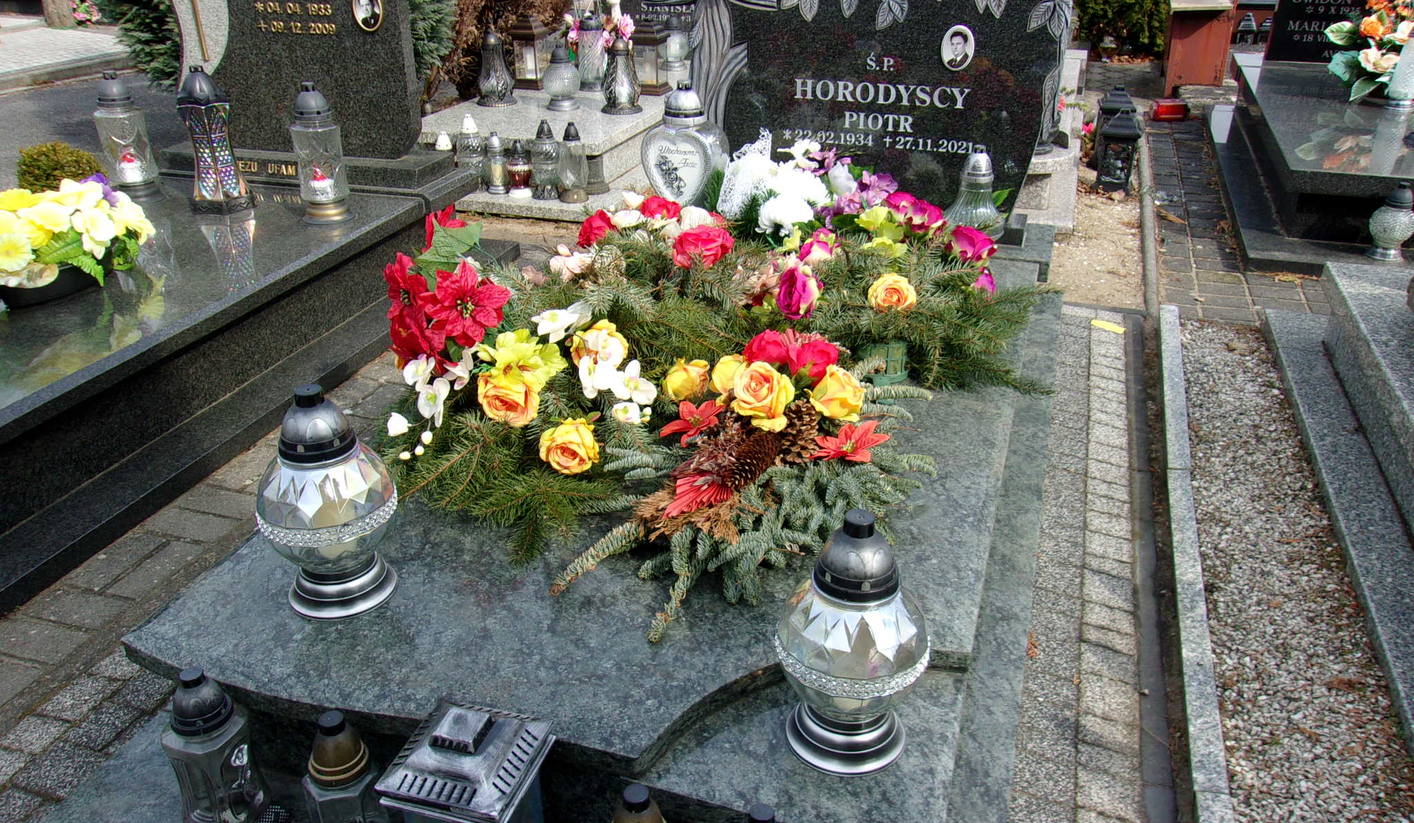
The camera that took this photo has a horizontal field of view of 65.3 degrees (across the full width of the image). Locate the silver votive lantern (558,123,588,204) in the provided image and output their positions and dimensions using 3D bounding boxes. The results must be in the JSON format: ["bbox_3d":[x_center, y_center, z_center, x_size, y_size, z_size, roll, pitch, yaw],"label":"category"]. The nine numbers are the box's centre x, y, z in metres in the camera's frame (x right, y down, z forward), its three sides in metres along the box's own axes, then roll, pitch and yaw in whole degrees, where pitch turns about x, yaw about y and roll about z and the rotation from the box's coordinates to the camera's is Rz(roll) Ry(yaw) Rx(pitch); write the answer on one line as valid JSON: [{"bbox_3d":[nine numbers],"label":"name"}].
[{"bbox_3d":[-0.513,-0.950,4.209,0.116,0.284,0.116,0,27,0],"label":"silver votive lantern"}]

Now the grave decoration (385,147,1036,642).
[{"bbox_3d":[0.068,-0.250,2.322,1.260,0.348,1.872,8,27,16],"label":"grave decoration"}]

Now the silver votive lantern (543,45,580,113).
[{"bbox_3d":[-0.636,-1.466,4.842,0.164,0.262,0.164,0,27,0],"label":"silver votive lantern"}]

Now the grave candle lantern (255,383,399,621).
[{"bbox_3d":[-0.543,0.117,1.578,0.194,0.329,0.194,8,27,16],"label":"grave candle lantern"}]

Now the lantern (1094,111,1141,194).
[{"bbox_3d":[1.681,-1.062,4.477,0.152,0.300,0.150,13,30,25],"label":"lantern"}]

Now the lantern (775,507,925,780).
[{"bbox_3d":[0.181,0.270,1.368,0.194,0.330,0.194,8,28,16],"label":"lantern"}]

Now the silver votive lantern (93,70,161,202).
[{"bbox_3d":[-1.782,-0.846,3.383,0.157,0.377,0.157,8,28,16],"label":"silver votive lantern"}]

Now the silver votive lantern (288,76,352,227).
[{"bbox_3d":[-1.115,-0.746,3.182,0.155,0.377,0.155,8,28,16],"label":"silver votive lantern"}]

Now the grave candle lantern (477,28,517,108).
[{"bbox_3d":[-0.975,-1.591,5.085,0.186,0.340,0.186,0,26,0],"label":"grave candle lantern"}]

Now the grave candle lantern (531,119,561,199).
[{"bbox_3d":[-0.627,-0.984,4.297,0.119,0.295,0.119,0,26,0],"label":"grave candle lantern"}]

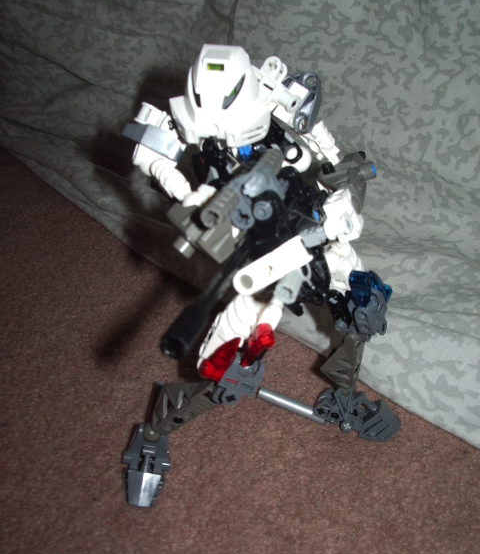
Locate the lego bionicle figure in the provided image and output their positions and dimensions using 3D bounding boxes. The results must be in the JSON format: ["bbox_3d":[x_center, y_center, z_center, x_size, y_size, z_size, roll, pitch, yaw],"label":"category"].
[{"bbox_3d":[0.013,0.014,0.302,0.152,0.210,0.120,-3,35,-4],"label":"lego bionicle figure"}]

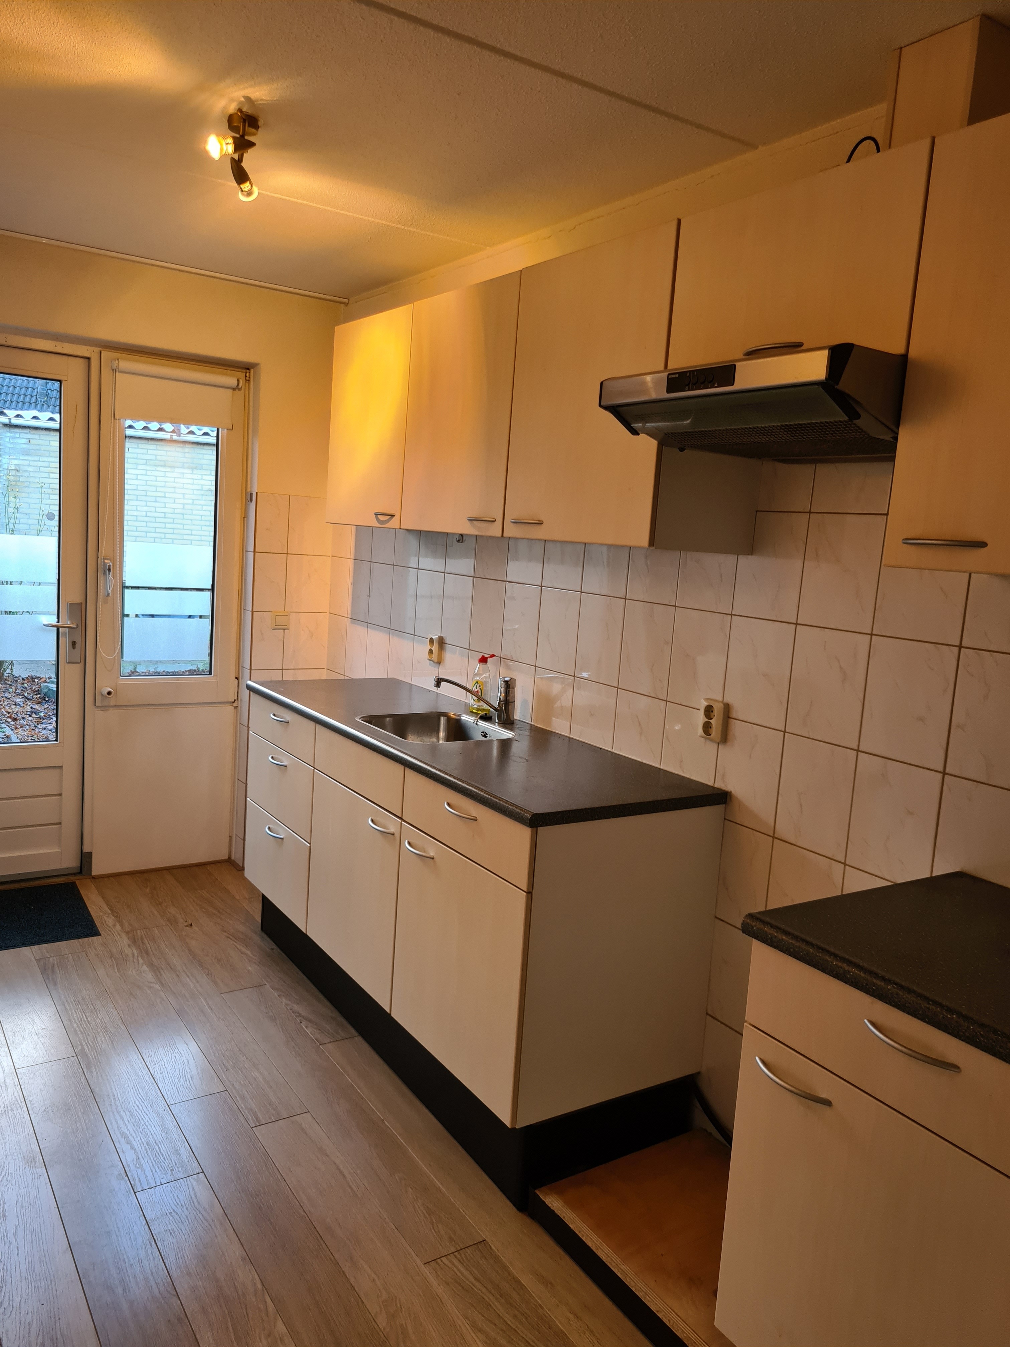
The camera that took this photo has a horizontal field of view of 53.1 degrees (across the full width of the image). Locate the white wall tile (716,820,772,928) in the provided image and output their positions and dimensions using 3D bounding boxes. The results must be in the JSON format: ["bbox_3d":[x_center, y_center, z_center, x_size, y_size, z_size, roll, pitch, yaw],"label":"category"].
[{"bbox_3d":[0.570,0.492,2.472,0.009,0.248,0.200,-1,9,-33],"label":"white wall tile"}]

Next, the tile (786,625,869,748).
[{"bbox_3d":[0.711,0.027,2.220,0.010,0.247,0.200,-1,10,-33],"label":"tile"}]

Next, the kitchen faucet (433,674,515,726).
[{"bbox_3d":[-0.093,0.077,3.044,0.275,0.146,0.050,0,9,-25],"label":"kitchen faucet"}]

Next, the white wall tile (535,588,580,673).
[{"bbox_3d":[0.166,-0.129,3.091,0.010,0.250,0.201,-1,10,-33],"label":"white wall tile"}]

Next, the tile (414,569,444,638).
[{"bbox_3d":[-0.271,-0.250,3.691,0.009,0.247,0.198,-1,10,-33],"label":"tile"}]

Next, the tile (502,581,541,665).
[{"bbox_3d":[0.055,-0.159,3.218,0.010,0.247,0.200,-1,10,-33],"label":"tile"}]

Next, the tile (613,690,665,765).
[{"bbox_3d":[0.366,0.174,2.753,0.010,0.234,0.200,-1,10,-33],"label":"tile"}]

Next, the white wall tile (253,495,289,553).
[{"bbox_3d":[-0.981,-0.631,4.262,0.143,0.246,0.009,-1,10,-33],"label":"white wall tile"}]

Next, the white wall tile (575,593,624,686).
[{"bbox_3d":[0.277,-0.098,2.923,0.010,0.250,0.201,-1,10,-33],"label":"white wall tile"}]

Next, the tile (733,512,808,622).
[{"bbox_3d":[0.627,-0.254,2.384,0.010,0.250,0.201,-1,10,-33],"label":"tile"}]

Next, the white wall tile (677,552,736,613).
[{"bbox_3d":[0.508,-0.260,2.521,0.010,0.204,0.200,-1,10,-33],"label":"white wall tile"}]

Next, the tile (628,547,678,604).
[{"bbox_3d":[0.403,-0.314,2.702,0.009,0.248,0.200,-1,9,-33],"label":"tile"}]

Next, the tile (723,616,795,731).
[{"bbox_3d":[0.597,-0.004,2.370,0.009,0.247,0.198,-1,10,-33],"label":"tile"}]

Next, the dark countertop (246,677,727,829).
[{"bbox_3d":[-0.194,0.174,3.064,0.588,0.032,1.808,-1,10,-33],"label":"dark countertop"}]

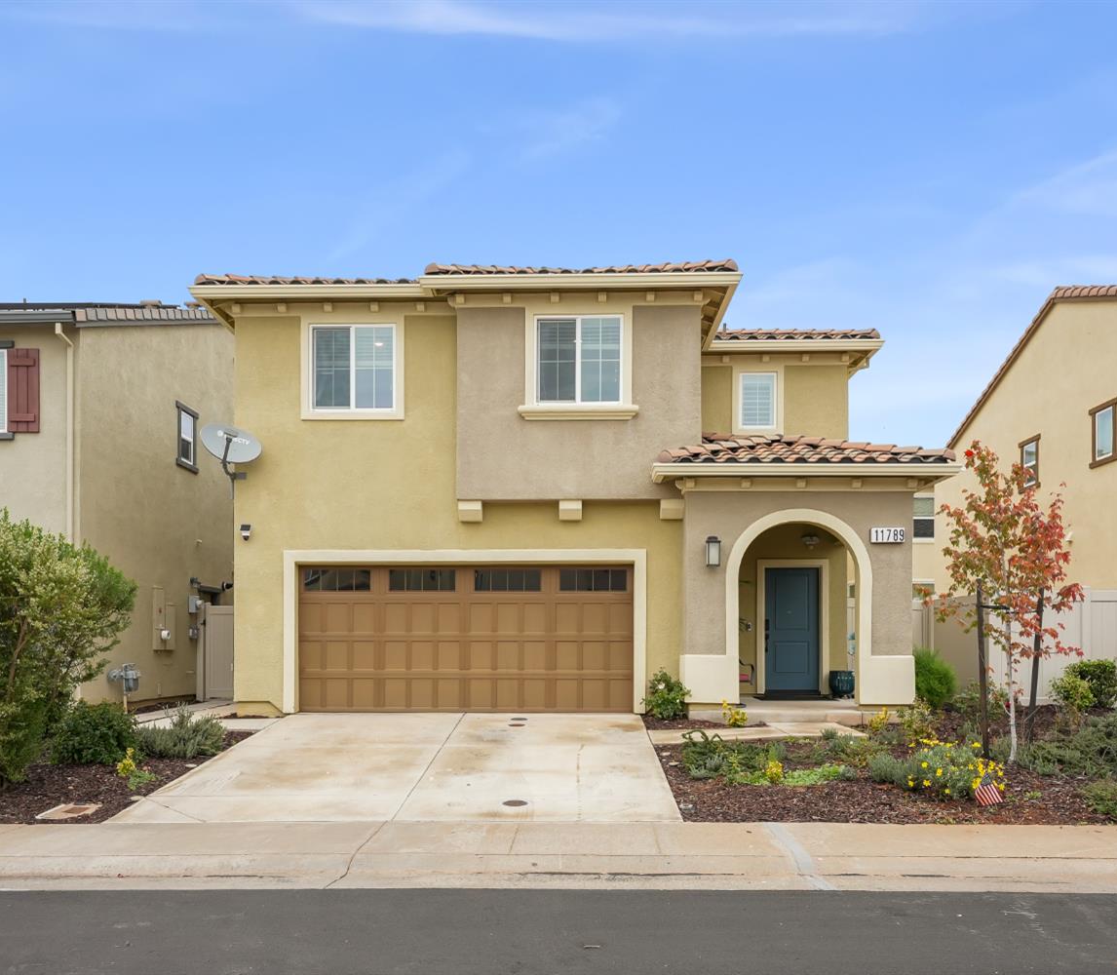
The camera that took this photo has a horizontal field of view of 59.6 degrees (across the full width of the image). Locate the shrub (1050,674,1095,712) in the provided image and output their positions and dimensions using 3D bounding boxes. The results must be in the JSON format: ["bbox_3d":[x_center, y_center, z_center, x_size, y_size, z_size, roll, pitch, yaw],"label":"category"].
[{"bbox_3d":[7.436,2.967,14.100,0.630,0.530,0.600,0,-4,0],"label":"shrub"}]

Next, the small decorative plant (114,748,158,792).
[{"bbox_3d":[-4.293,2.879,9.900,0.440,0.410,0.400,0,-4,0],"label":"small decorative plant"}]

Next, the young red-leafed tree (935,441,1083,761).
[{"bbox_3d":[5.224,1.312,11.300,1.700,3.650,1.600,0,-4,0],"label":"young red-leafed tree"}]

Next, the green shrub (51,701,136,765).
[{"bbox_3d":[-5.396,2.849,11.300,1.020,0.700,0.950,0,-4,0],"label":"green shrub"}]

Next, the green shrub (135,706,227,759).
[{"bbox_3d":[-4.500,2.910,11.600,1.080,0.600,0.950,0,-4,0],"label":"green shrub"}]

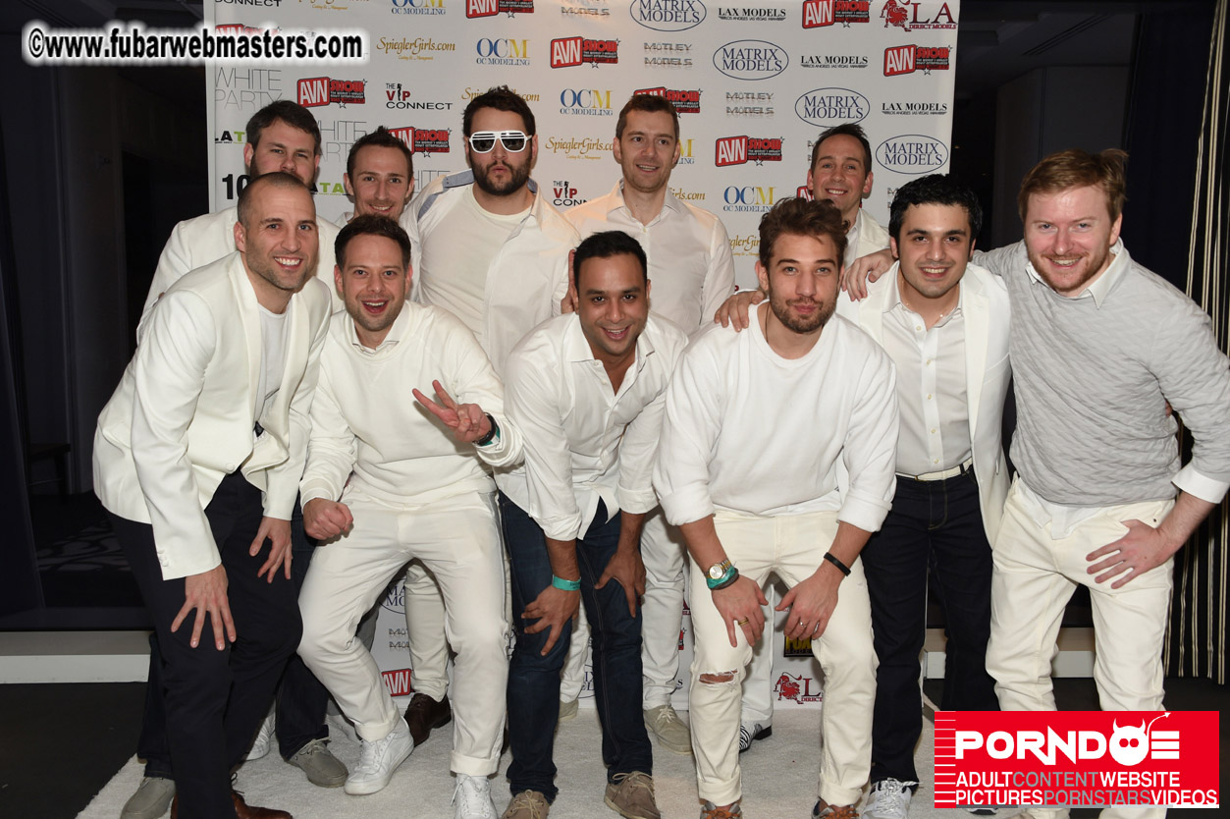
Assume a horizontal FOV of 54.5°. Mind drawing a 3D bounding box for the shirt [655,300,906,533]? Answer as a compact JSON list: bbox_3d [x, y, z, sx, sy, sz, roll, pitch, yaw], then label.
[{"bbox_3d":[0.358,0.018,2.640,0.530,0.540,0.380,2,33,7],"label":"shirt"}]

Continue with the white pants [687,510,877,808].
[{"bbox_3d":[0.384,0.569,2.857,0.420,0.750,0.450,2,8,4],"label":"white pants"}]

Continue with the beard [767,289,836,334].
[{"bbox_3d":[0.378,-0.202,2.420,0.135,0.100,0.100,2,8,6],"label":"beard"}]

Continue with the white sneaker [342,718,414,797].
[{"bbox_3d":[-0.616,0.900,3.150,0.110,0.120,0.290,4,8,18],"label":"white sneaker"}]

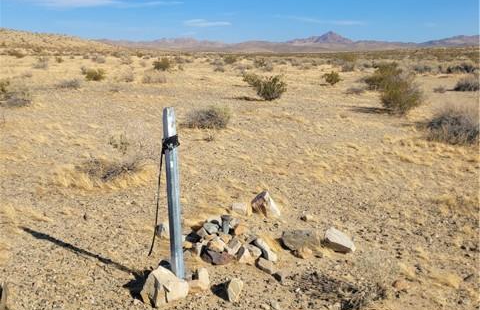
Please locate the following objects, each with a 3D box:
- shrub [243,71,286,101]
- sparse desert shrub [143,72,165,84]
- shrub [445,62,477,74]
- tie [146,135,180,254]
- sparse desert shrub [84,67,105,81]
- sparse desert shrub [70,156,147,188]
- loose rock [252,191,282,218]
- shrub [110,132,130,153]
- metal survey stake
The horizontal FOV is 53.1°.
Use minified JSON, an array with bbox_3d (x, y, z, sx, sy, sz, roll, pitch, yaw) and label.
[{"bbox_3d":[0.778,-2.195,15.258,1.397,0.897,1.277,0,12,0],"label":"shrub"},{"bbox_3d":[-4.215,-3.844,23.774,1.240,0.564,0.992,0,12,0],"label":"sparse desert shrub"},{"bbox_3d":[15.698,-6.197,33.977,2.409,0.807,1.807,0,12,0],"label":"shrub"},{"bbox_3d":[-0.504,0.271,3.125,0.195,0.821,0.090,0,12,0],"label":"tie"},{"bbox_3d":[-7.617,-4.240,25.259,1.159,0.704,1.044,0,12,0],"label":"sparse desert shrub"},{"bbox_3d":[-1.665,0.169,6.032,0.959,0.295,0.719,0,12,0],"label":"sparse desert shrub"},{"bbox_3d":[0.247,0.456,4.660,0.291,0.240,0.241,0,12,0],"label":"loose rock"},{"bbox_3d":[-1.879,-0.206,7.492,0.343,0.325,0.316,0,12,0],"label":"shrub"},{"bbox_3d":[-0.427,0.294,3.130,0.063,1.210,0.063,-9,15,-32],"label":"metal survey stake"}]

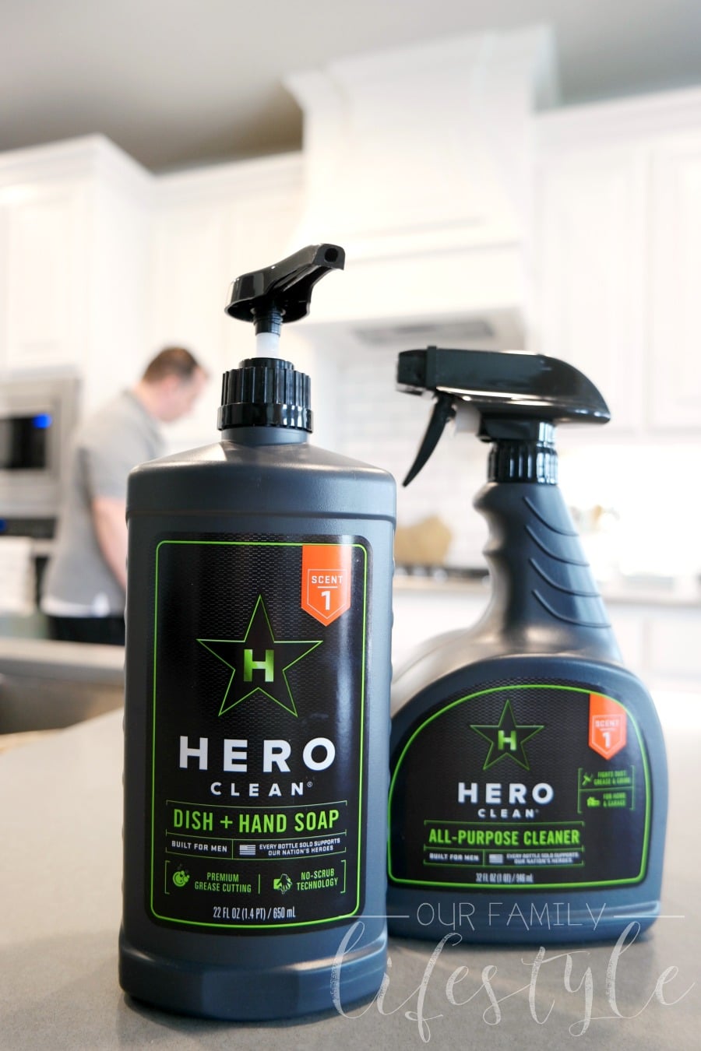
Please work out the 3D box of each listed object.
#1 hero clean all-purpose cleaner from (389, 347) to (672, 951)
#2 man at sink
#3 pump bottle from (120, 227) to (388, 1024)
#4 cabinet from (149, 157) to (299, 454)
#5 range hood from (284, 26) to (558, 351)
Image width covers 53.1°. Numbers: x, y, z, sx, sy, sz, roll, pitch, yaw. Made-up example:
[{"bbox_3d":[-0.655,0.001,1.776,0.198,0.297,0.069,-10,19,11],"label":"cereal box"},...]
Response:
[{"bbox_3d":[0.077,0.047,0.335,0.139,0.265,0.068,1,0,-3],"label":"hero clean all-purpose cleaner"},{"bbox_3d":[-0.695,0.240,2.230,0.550,1.630,0.500,1,1,-21],"label":"man at sink"},{"bbox_3d":[-0.035,0.040,0.267,0.106,0.276,0.057,1,0,-4],"label":"pump bottle"},{"bbox_3d":[-0.396,-0.829,2.766,0.710,1.015,0.380,1,1,19],"label":"cabinet"},{"bbox_3d":[0.271,-1.035,2.413,0.800,0.800,0.615,1,1,19],"label":"range hood"}]

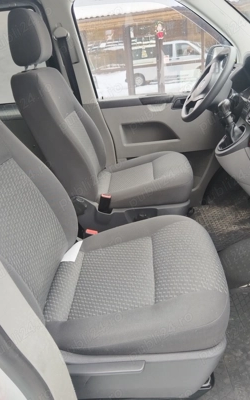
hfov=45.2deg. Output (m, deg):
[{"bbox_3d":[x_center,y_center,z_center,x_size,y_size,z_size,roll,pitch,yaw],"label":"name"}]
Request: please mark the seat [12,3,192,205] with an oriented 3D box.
[{"bbox_3d":[-0.061,-0.479,1.562,0.823,0.917,0.520,-3,26,5],"label":"seat"}]

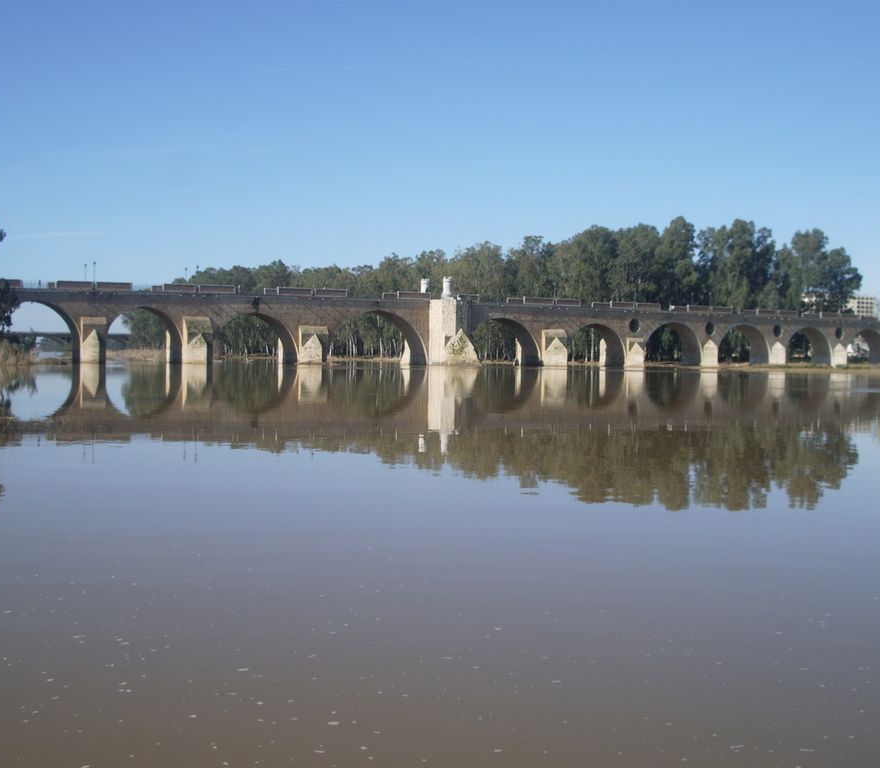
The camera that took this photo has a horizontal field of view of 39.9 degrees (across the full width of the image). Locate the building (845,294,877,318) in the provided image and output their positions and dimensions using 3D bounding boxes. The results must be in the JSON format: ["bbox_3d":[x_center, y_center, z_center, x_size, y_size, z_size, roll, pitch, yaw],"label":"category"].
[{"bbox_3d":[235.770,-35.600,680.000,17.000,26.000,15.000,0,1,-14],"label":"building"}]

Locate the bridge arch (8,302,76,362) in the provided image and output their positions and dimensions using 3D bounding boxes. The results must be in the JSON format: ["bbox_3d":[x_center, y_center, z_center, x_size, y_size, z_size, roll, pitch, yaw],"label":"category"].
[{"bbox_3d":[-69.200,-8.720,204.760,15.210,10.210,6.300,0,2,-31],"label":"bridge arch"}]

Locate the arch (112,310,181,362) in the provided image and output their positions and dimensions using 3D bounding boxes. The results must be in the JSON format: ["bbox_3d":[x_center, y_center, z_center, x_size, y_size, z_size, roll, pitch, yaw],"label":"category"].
[{"bbox_3d":[-53.210,-8.580,214.360,13.580,9.900,6.300,0,2,-31],"label":"arch"}]

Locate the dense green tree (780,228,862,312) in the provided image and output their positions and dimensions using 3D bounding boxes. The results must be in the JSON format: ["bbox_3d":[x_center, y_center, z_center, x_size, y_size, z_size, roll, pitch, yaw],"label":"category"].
[{"bbox_3d":[102.230,-24.250,325.000,21.970,34.840,19.000,1,1,17],"label":"dense green tree"}]

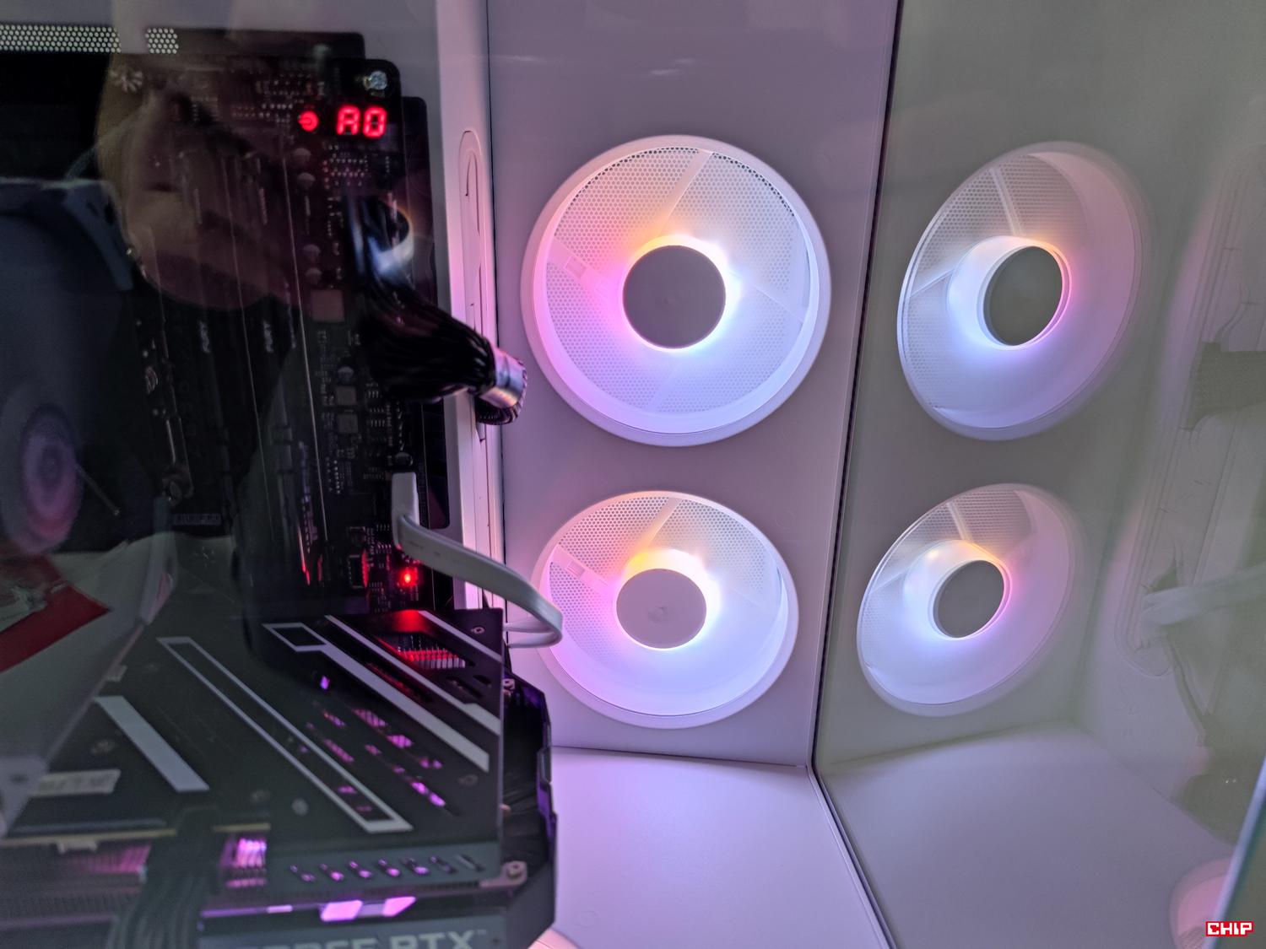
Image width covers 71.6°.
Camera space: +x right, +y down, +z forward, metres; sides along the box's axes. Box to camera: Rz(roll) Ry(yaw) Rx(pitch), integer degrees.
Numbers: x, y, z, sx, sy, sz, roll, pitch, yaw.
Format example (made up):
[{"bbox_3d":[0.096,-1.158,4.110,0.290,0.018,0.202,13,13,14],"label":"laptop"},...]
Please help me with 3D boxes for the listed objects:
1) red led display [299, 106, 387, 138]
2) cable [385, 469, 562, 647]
[{"bbox_3d":[-0.088,-0.108,0.269,0.027,0.009,0.007,-2,20,-8],"label":"red led display"},{"bbox_3d":[-0.055,0.032,0.314,0.057,0.074,0.046,-2,20,-8],"label":"cable"}]

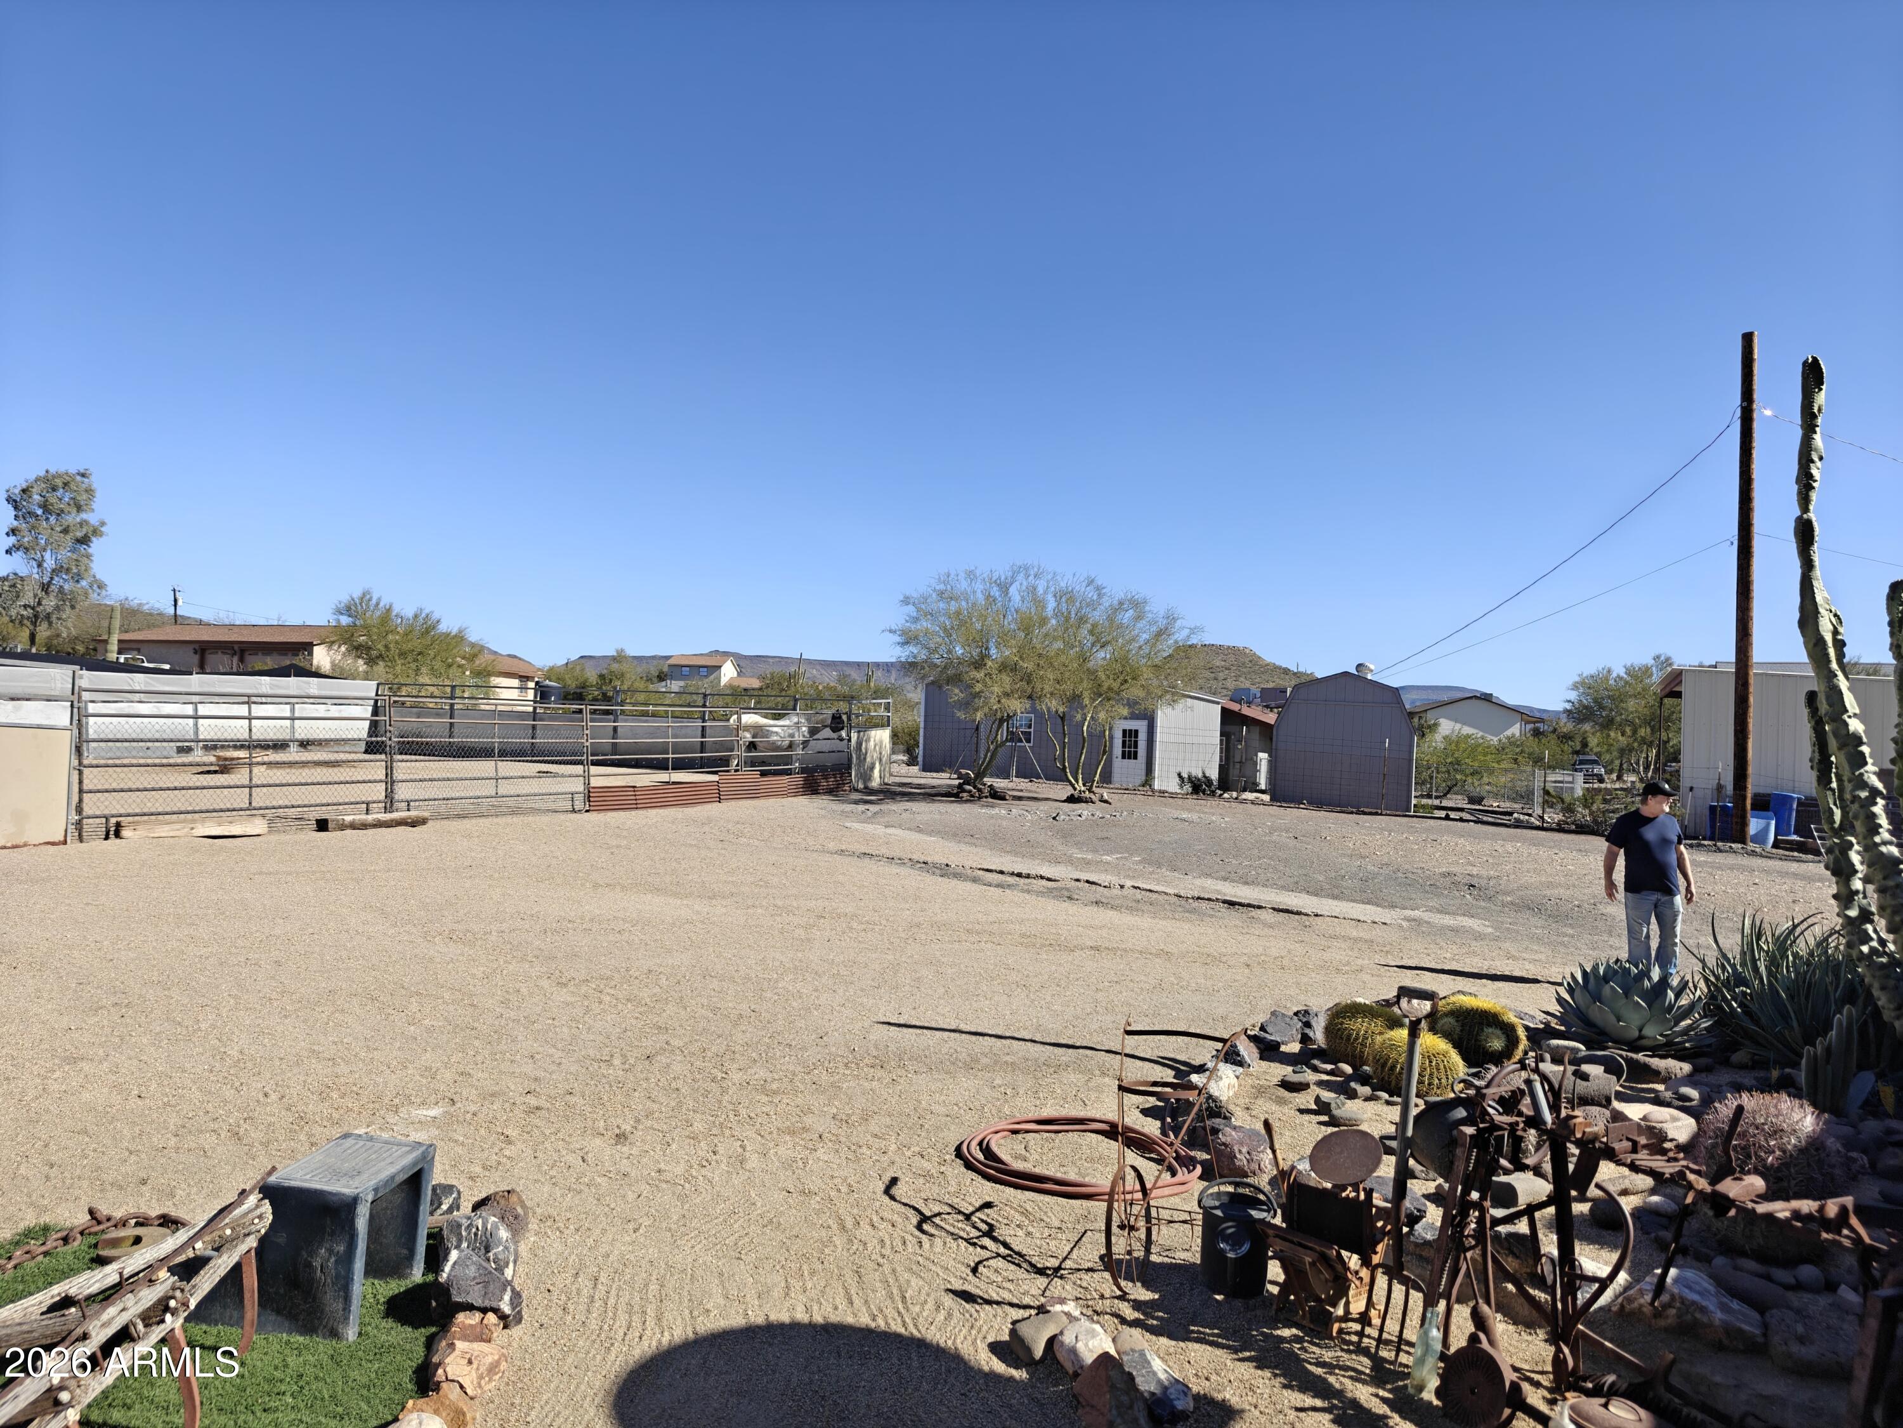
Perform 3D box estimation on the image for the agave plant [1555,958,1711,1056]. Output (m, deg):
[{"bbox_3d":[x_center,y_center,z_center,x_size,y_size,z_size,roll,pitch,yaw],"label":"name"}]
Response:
[{"bbox_3d":[4.555,1.932,8.450,1.030,0.580,1.000,2,-1,0],"label":"agave plant"}]

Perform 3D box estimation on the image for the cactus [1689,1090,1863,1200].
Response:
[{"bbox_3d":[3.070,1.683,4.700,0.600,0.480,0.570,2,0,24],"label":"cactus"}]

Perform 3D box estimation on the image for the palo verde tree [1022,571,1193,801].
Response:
[{"bbox_3d":[4.116,-0.729,33.500,4.600,6.000,4.500,2,-1,0],"label":"palo verde tree"}]

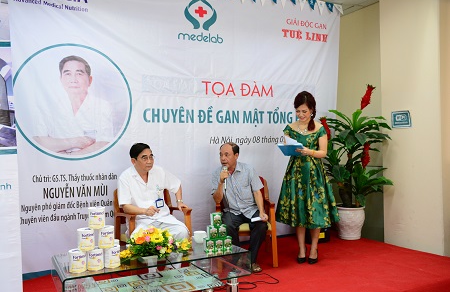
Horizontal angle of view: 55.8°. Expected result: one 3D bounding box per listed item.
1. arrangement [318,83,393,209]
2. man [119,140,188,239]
[{"bbox_3d":[1.565,0.003,5.140,0.860,1.460,0.800,-1,0,17],"label":"arrangement"},{"bbox_3d":[-0.679,0.597,3.949,0.620,1.210,0.780,-1,0,-26],"label":"man"}]

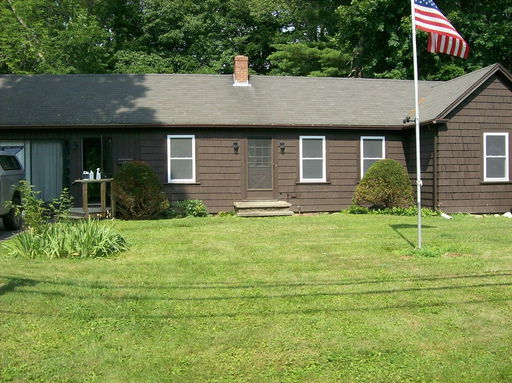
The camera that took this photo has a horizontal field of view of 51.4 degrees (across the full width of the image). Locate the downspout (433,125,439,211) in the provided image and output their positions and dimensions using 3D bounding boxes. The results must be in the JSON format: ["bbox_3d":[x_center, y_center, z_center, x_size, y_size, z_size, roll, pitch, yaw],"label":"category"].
[{"bbox_3d":[5.466,-0.731,16.200,0.100,2.620,0.100,-1,1,-8],"label":"downspout"}]

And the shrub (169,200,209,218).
[{"bbox_3d":[-2.081,0.555,16.400,1.220,0.530,0.900,-1,2,-7],"label":"shrub"}]

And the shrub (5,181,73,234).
[{"bbox_3d":[-4.824,0.377,11.800,1.350,1.200,1.100,0,1,0],"label":"shrub"}]

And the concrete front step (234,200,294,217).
[{"bbox_3d":[0.268,0.543,16.800,1.850,0.430,0.900,-1,2,-7],"label":"concrete front step"}]

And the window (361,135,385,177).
[{"bbox_3d":[3.900,-1.081,17.750,0.870,1.520,0.100,-1,2,-7],"label":"window"}]

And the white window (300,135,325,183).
[{"bbox_3d":[1.865,-1.059,17.500,0.880,1.520,0.100,-1,2,-7],"label":"white window"}]

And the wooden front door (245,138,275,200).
[{"bbox_3d":[0.115,-0.722,17.450,0.950,2.050,0.110,-1,1,-8],"label":"wooden front door"}]

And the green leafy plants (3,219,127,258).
[{"bbox_3d":[-3.526,0.847,9.900,2.100,0.660,1.250,0,1,0],"label":"green leafy plants"}]

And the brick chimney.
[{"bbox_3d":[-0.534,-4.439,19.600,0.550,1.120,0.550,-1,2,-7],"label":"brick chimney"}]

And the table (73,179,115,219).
[{"bbox_3d":[-4.446,0.200,14.600,1.100,1.050,0.650,-1,1,-8],"label":"table"}]

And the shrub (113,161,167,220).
[{"bbox_3d":[-3.482,-0.030,15.900,1.600,1.760,1.550,-1,2,-7],"label":"shrub"}]

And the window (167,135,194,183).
[{"bbox_3d":[-2.427,-1.051,17.100,0.890,1.550,0.120,-1,1,-8],"label":"window"}]

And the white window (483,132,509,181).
[{"bbox_3d":[7.437,-1.051,16.450,0.860,1.530,0.120,-1,1,-8],"label":"white window"}]

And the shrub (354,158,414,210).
[{"bbox_3d":[4.014,-0.227,16.750,1.880,1.600,1.750,-1,2,-7],"label":"shrub"}]

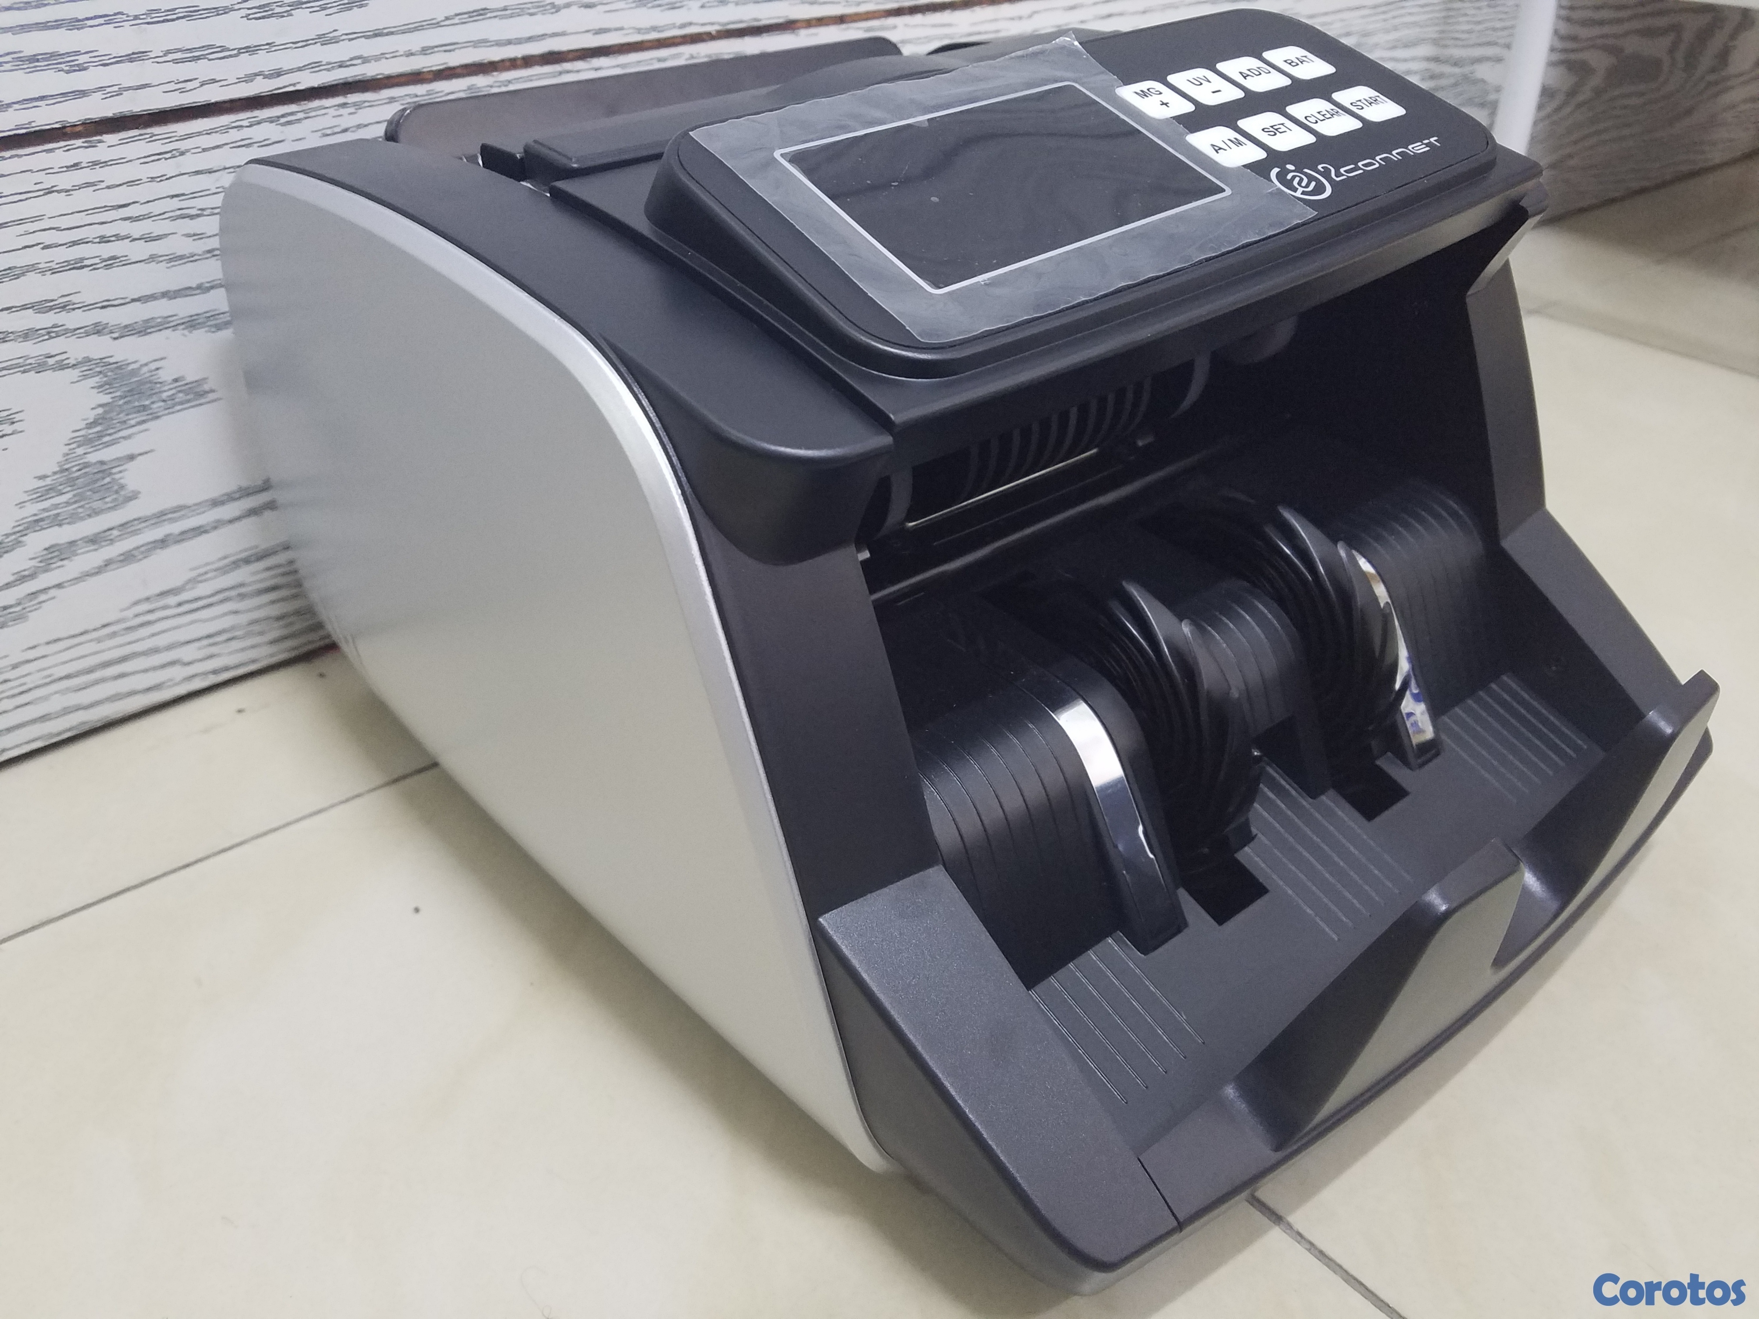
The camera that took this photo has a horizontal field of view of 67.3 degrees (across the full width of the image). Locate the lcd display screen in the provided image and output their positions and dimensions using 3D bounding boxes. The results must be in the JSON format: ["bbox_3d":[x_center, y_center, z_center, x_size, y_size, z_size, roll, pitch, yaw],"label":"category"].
[{"bbox_3d":[0.028,-0.103,0.288,0.088,0.006,0.053,-27,59,-30],"label":"lcd display screen"}]

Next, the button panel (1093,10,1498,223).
[{"bbox_3d":[0.106,-0.139,0.337,0.075,0.010,0.083,-27,59,-30],"label":"button panel"}]

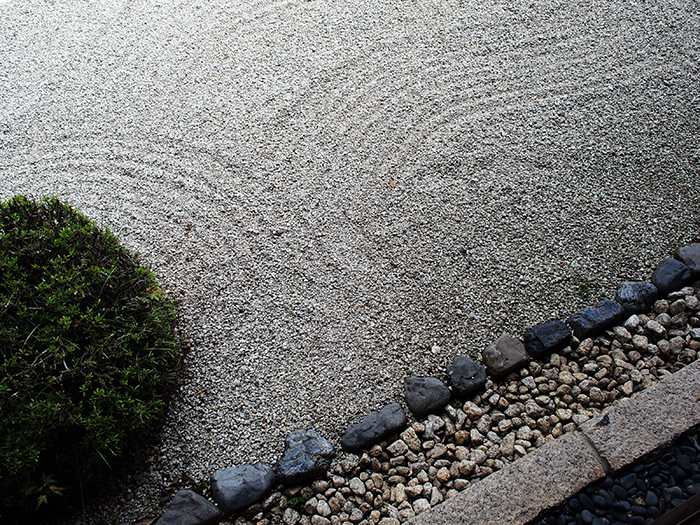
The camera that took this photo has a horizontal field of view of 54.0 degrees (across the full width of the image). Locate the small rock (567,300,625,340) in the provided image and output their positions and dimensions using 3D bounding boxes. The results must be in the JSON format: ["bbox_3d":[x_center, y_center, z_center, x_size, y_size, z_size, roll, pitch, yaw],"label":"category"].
[{"bbox_3d":[0.917,0.216,2.568,0.236,0.084,0.096,-22,53,-19],"label":"small rock"}]

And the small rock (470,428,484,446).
[{"bbox_3d":[0.420,0.576,2.264,0.042,0.042,0.052,17,50,13],"label":"small rock"}]

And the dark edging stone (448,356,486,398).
[{"bbox_3d":[0.405,0.397,2.396,0.121,0.092,0.121,-18,51,-16],"label":"dark edging stone"}]

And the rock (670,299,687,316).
[{"bbox_3d":[1.213,0.166,2.537,0.047,0.048,0.056,19,55,14],"label":"rock"}]

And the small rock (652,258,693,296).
[{"bbox_3d":[1.268,0.059,2.714,0.141,0.102,0.120,-26,54,-22],"label":"small rock"}]

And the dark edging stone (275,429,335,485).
[{"bbox_3d":[-0.131,0.570,2.023,0.175,0.099,0.133,-23,56,-16],"label":"dark edging stone"}]

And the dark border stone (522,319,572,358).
[{"bbox_3d":[0.706,0.274,2.448,0.165,0.100,0.098,-22,56,-16],"label":"dark border stone"}]

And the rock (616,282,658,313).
[{"bbox_3d":[1.067,0.125,2.557,0.131,0.105,0.096,-10,54,-7],"label":"rock"}]

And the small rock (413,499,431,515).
[{"bbox_3d":[0.218,0.746,2.102,0.052,0.040,0.043,-6,49,-7],"label":"small rock"}]

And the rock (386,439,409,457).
[{"bbox_3d":[0.143,0.556,2.068,0.056,0.034,0.042,-27,57,-19],"label":"rock"}]

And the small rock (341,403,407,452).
[{"bbox_3d":[0.081,0.539,2.248,0.227,0.100,0.077,-26,57,-18],"label":"small rock"}]

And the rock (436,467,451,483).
[{"bbox_3d":[0.294,0.665,2.147,0.036,0.040,0.037,-15,54,-11],"label":"rock"}]

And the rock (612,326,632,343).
[{"bbox_3d":[0.914,0.241,2.306,0.057,0.032,0.037,32,59,22],"label":"rock"}]

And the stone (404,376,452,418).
[{"bbox_3d":[0.244,0.420,2.142,0.138,0.087,0.113,-23,56,-16],"label":"stone"}]

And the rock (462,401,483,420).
[{"bbox_3d":[0.410,0.494,2.293,0.045,0.042,0.063,-34,60,-23],"label":"rock"}]

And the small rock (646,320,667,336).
[{"bbox_3d":[1.147,0.247,2.572,0.067,0.042,0.042,29,54,22],"label":"small rock"}]

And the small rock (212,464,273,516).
[{"bbox_3d":[-0.307,0.648,1.965,0.176,0.097,0.126,-16,55,-12],"label":"small rock"}]

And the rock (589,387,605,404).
[{"bbox_3d":[0.852,0.460,2.377,0.050,0.045,0.053,17,50,13],"label":"rock"}]

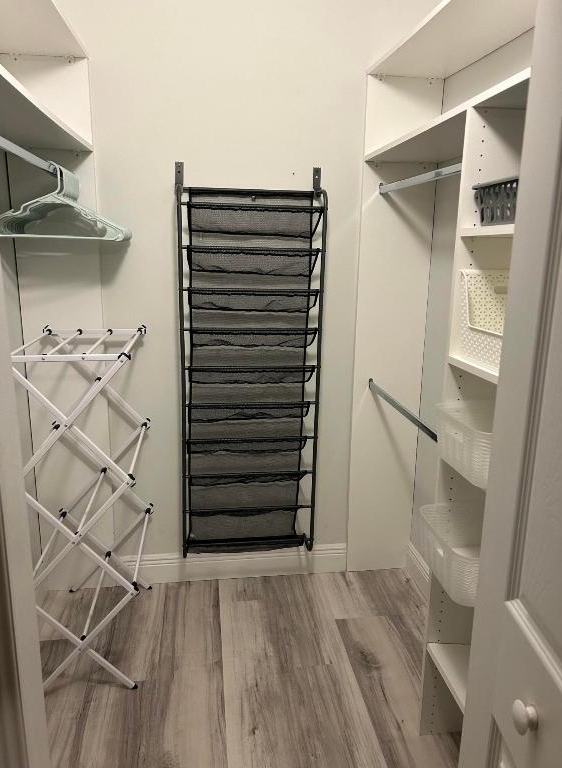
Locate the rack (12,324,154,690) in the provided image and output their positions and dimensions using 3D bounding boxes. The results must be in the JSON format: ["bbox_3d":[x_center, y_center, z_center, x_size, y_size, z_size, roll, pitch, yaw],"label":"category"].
[{"bbox_3d":[-0.682,0.405,2.081,0.380,1.165,0.615,-1,14,-8],"label":"rack"}]

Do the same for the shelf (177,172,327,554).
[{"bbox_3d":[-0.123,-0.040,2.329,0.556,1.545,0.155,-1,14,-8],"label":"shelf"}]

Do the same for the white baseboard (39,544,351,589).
[{"bbox_3d":[-0.351,0.812,2.586,1.328,0.144,0.020,-1,14,-8],"label":"white baseboard"}]

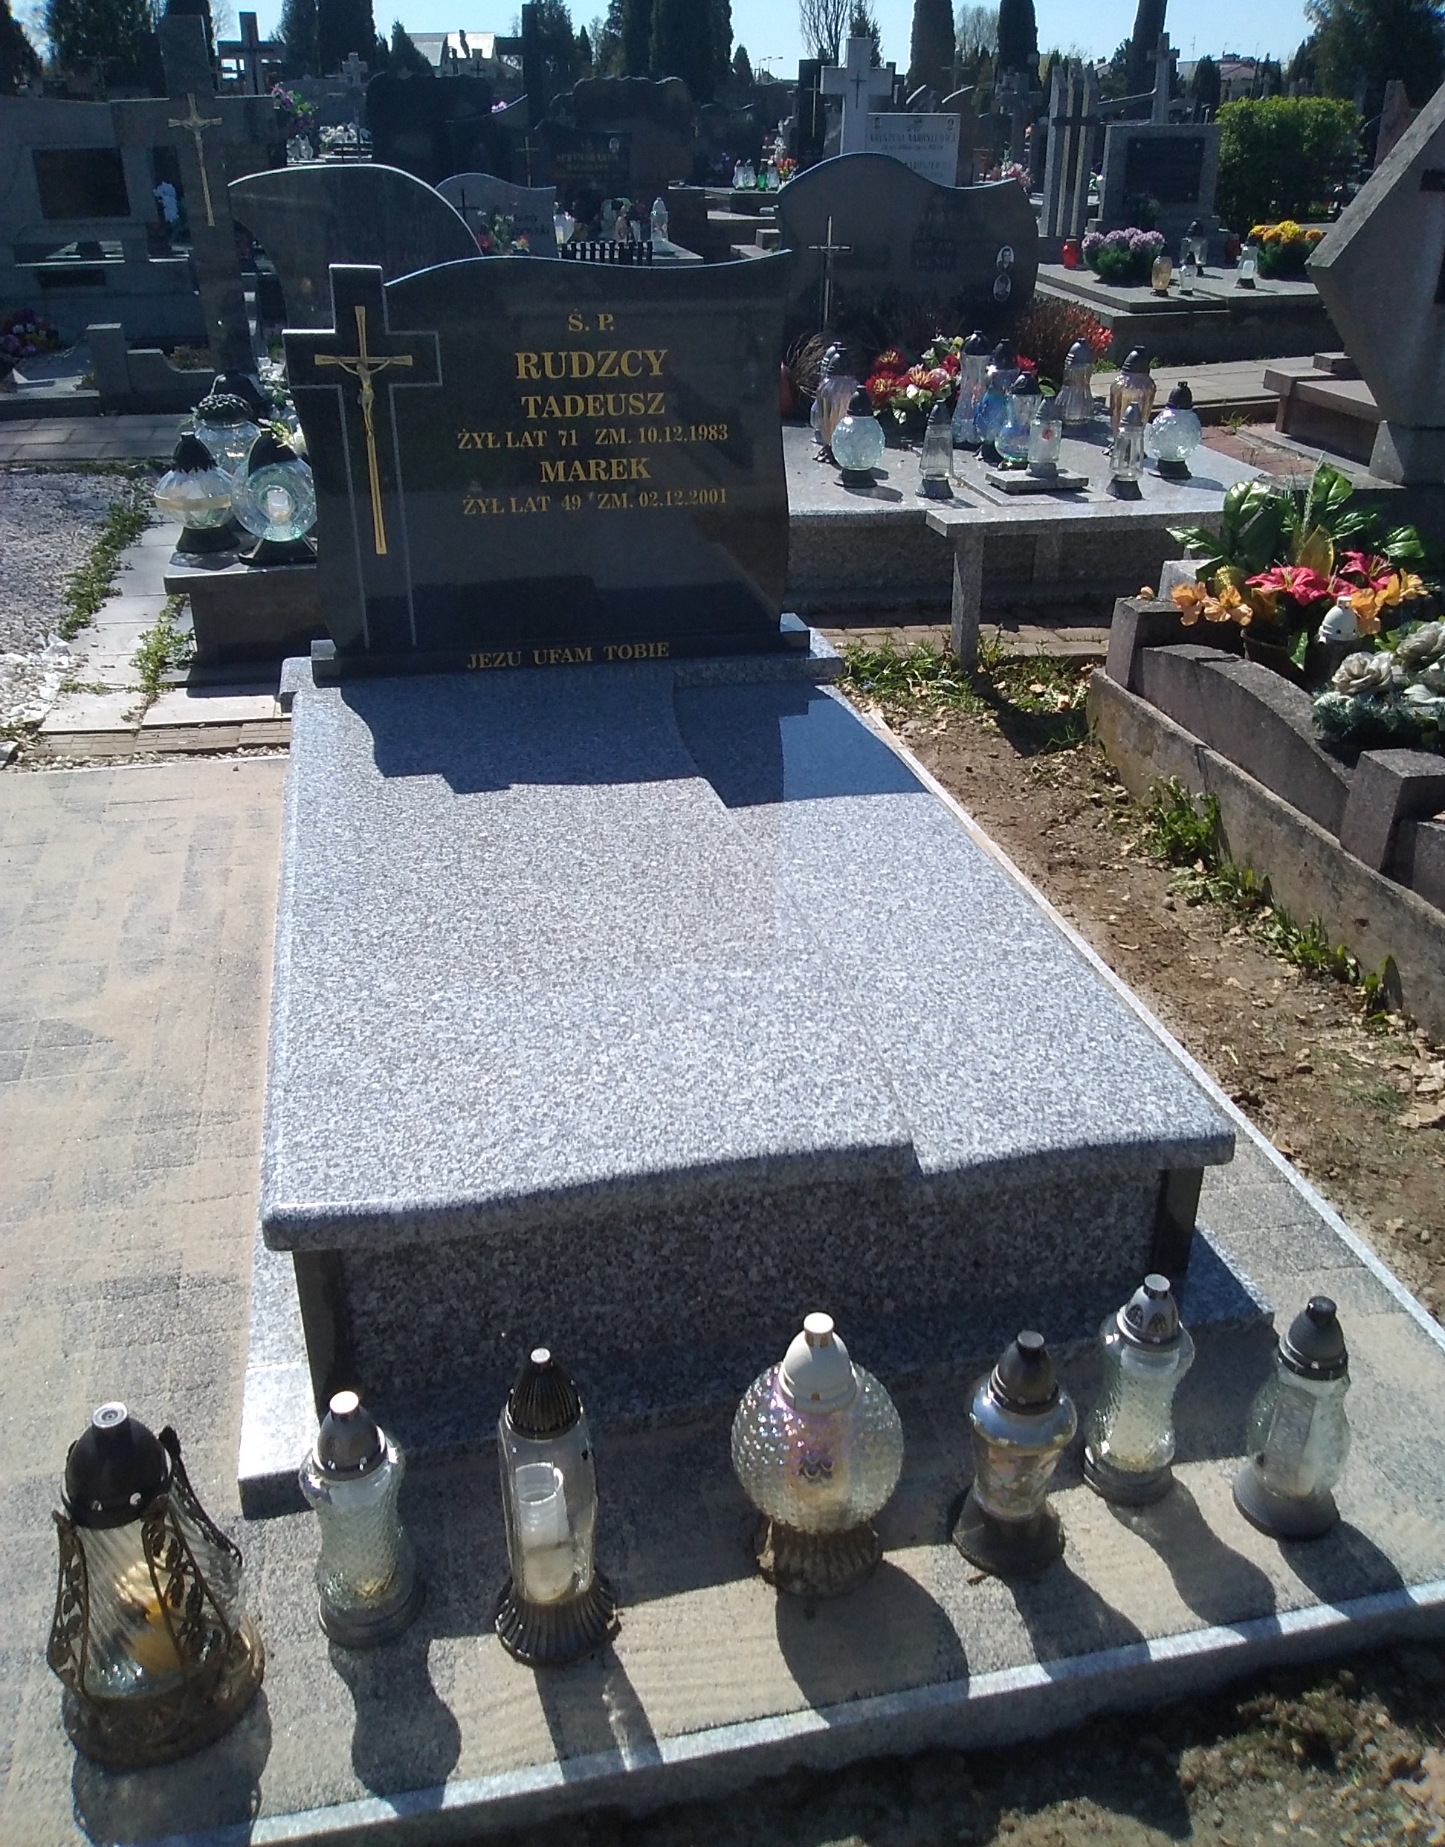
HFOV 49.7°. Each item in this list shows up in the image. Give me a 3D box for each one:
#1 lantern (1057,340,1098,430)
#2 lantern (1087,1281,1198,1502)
[{"bbox_3d":[1.303,-1.994,5.759,0.136,0.300,0.136,-6,28,-11],"label":"lantern"},{"bbox_3d":[0.499,0.545,1.845,0.112,0.295,0.112,-6,28,-11],"label":"lantern"}]

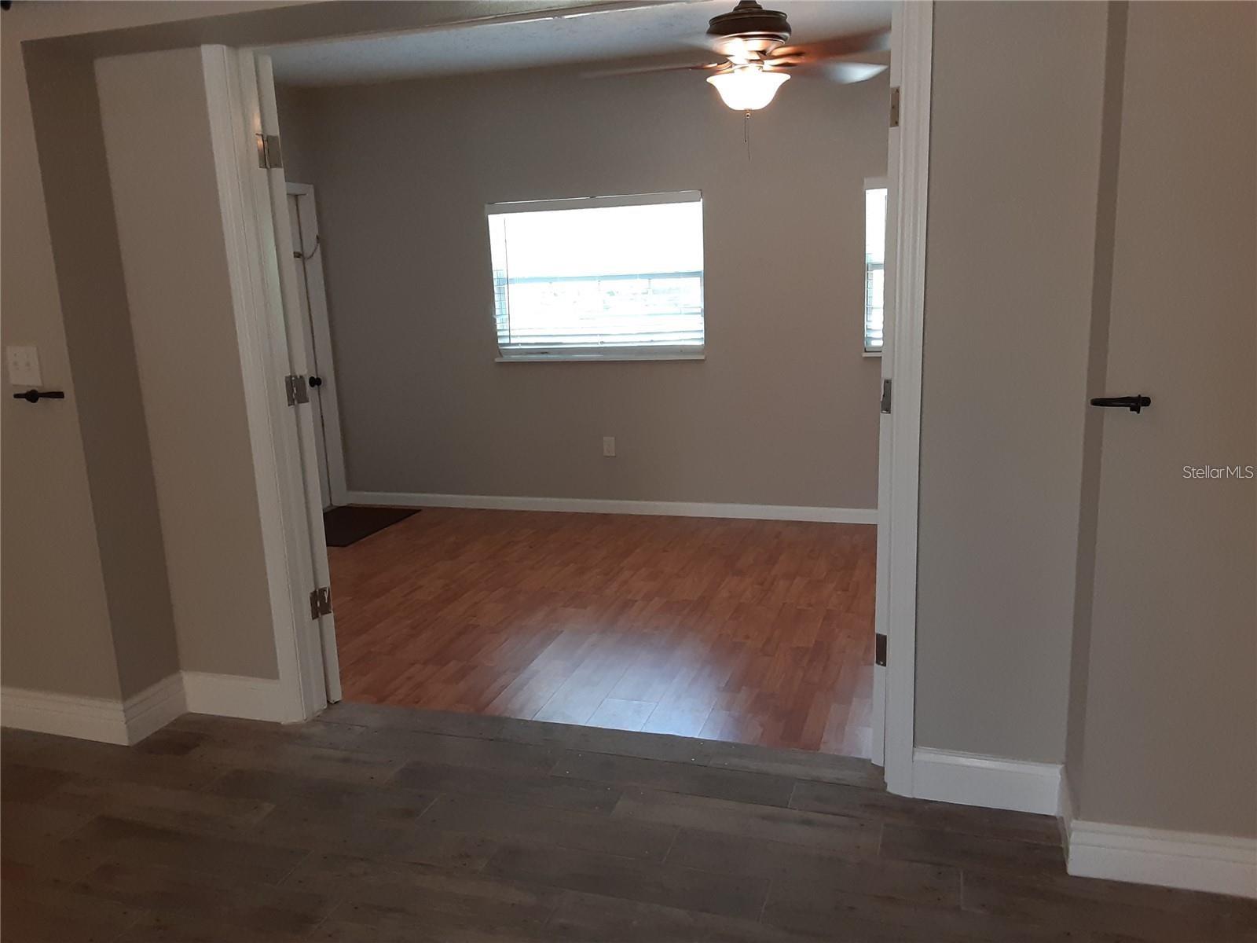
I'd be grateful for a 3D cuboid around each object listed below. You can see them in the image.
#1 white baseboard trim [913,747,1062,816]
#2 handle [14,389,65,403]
[{"bbox_3d":[0.917,0.791,2.521,0.352,0.142,0.018,2,13,17],"label":"white baseboard trim"},{"bbox_3d":[-1.650,-0.210,2.744,0.122,0.038,0.090,2,13,17],"label":"handle"}]

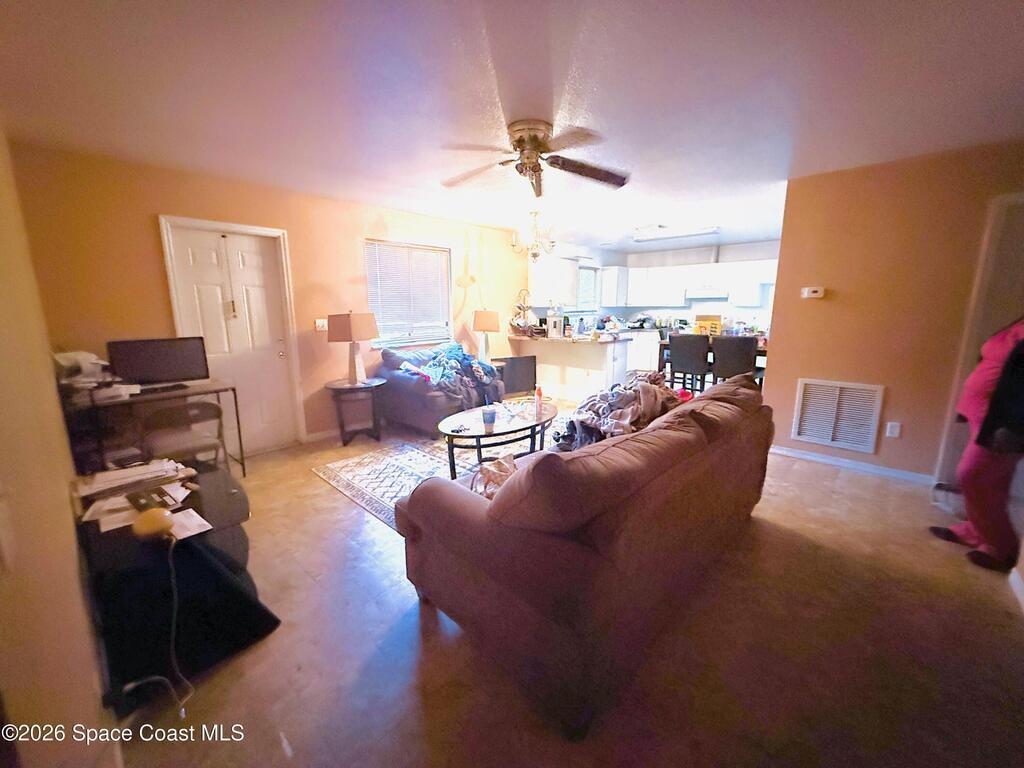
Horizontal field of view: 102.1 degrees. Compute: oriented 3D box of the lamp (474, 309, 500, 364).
[{"bbox_3d":[-0.345,-0.605,5.402,0.335,0.706,0.335,1,10,6],"label":"lamp"}]

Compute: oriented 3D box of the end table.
[{"bbox_3d":[-1.598,0.278,4.355,0.590,0.605,0.590,10,14,42],"label":"end table"}]

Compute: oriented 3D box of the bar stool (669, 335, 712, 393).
[{"bbox_3d":[2.287,-0.107,5.219,0.460,1.030,0.540,10,15,44],"label":"bar stool"}]

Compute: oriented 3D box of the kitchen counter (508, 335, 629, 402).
[{"bbox_3d":[0.790,-0.213,6.075,1.700,0.915,0.680,10,14,42],"label":"kitchen counter"}]

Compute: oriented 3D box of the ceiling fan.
[{"bbox_3d":[0.114,-1.437,2.610,1.280,0.300,1.280,10,14,42],"label":"ceiling fan"}]

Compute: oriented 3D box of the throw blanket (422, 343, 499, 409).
[{"bbox_3d":[-0.659,-0.122,4.906,0.800,0.640,0.880,10,14,42],"label":"throw blanket"}]

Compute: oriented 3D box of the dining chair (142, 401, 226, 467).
[{"bbox_3d":[-2.205,0.481,2.815,0.450,0.780,0.480,-8,13,-35],"label":"dining chair"}]

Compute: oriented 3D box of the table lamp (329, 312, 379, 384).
[{"bbox_3d":[-1.569,-0.368,4.116,0.335,0.706,0.335,5,12,26],"label":"table lamp"}]

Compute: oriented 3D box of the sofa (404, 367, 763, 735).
[{"bbox_3d":[0.576,0.489,2.286,1.030,0.920,2.140,10,15,44],"label":"sofa"}]

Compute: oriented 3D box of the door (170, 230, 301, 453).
[{"bbox_3d":[-2.454,-0.328,3.791,0.050,2.010,0.810,10,14,42],"label":"door"}]

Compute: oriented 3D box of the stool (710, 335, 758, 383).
[{"bbox_3d":[2.649,-0.042,4.866,0.460,1.030,0.540,10,15,44],"label":"stool"}]

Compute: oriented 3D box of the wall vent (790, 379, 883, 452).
[{"bbox_3d":[2.792,0.268,3.585,0.580,0.565,0.030,10,15,44],"label":"wall vent"}]

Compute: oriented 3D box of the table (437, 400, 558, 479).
[{"bbox_3d":[-0.073,0.498,3.514,0.735,0.460,1.250,9,13,39],"label":"table"}]

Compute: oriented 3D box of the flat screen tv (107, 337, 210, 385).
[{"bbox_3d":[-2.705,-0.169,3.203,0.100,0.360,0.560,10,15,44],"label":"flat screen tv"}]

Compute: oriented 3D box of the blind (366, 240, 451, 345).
[{"bbox_3d":[-1.199,-1.092,5.047,0.050,1.150,1.160,10,14,42],"label":"blind"}]

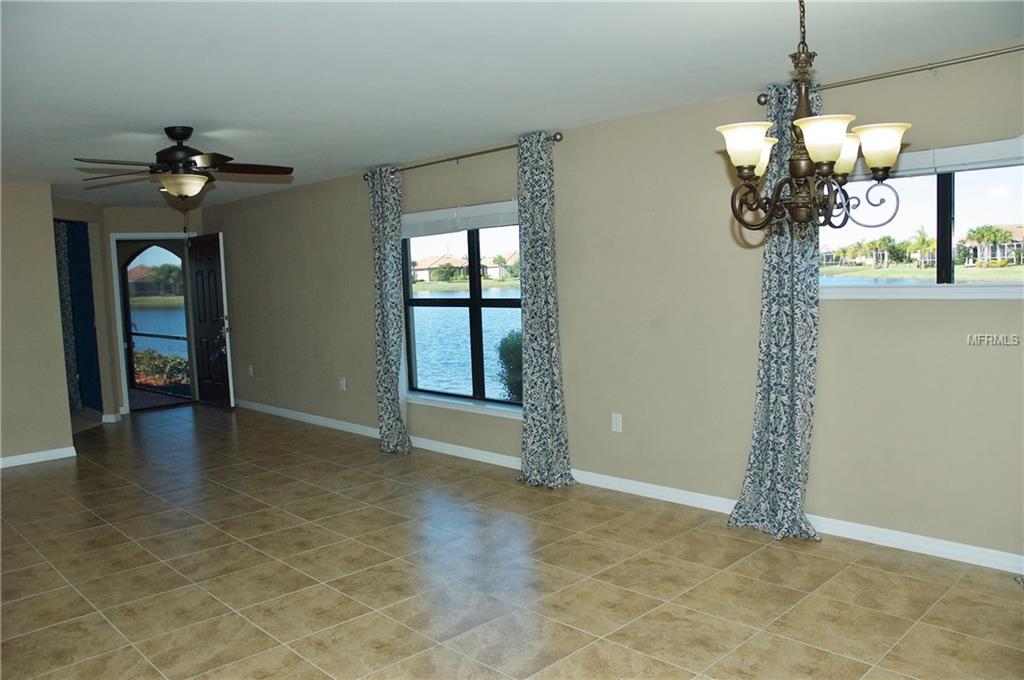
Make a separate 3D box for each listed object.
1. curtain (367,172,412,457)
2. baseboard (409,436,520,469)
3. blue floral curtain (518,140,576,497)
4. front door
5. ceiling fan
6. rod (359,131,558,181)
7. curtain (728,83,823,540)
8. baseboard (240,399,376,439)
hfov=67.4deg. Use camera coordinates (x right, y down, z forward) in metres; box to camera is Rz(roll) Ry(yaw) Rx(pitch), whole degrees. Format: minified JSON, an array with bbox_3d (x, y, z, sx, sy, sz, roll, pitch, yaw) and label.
[{"bbox_3d":[-1.079,-0.265,6.591,0.218,2.430,0.441,-6,6,-44],"label":"curtain"},{"bbox_3d":[-0.402,0.909,6.235,0.016,0.096,1.411,-6,6,-44],"label":"baseboard"},{"bbox_3d":[0.190,-0.206,5.292,0.218,2.430,0.419,-6,6,-44],"label":"blue floral curtain"},{"bbox_3d":[-3.703,-0.233,9.472,0.045,2.084,0.933,-6,6,-44],"label":"front door"},{"bbox_3d":[-1.985,-1.064,4.599,1.319,0.423,1.319,-6,6,-44],"label":"ceiling fan"},{"bbox_3d":[-0.469,-1.379,5.915,0.109,0.059,2.334,-6,6,-44],"label":"rod"},{"bbox_3d":[1.383,-0.135,4.059,0.209,2.402,0.537,-6,6,-44],"label":"curtain"},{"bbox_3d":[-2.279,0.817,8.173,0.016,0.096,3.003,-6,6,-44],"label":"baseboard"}]

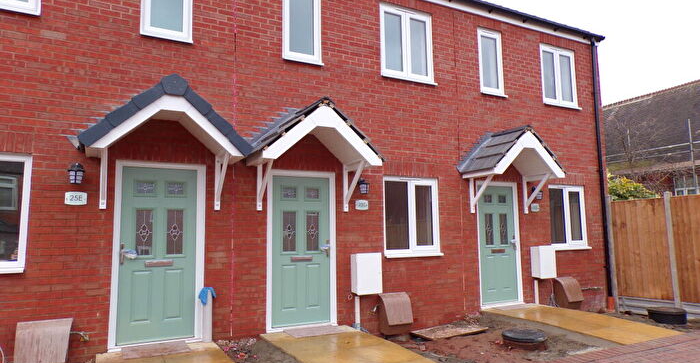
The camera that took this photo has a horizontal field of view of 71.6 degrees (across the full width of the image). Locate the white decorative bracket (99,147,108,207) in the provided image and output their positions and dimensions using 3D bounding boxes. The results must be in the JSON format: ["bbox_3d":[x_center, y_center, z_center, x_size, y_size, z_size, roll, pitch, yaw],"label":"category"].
[{"bbox_3d":[-2.595,-0.065,5.155,0.070,0.680,0.530,3,-7,-29],"label":"white decorative bracket"}]

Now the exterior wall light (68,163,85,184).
[{"bbox_3d":[-2.928,-0.080,5.177,0.165,0.225,0.120,3,-7,-29],"label":"exterior wall light"}]

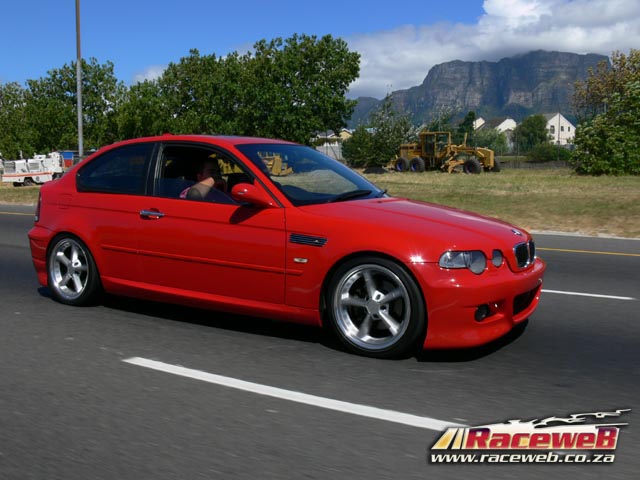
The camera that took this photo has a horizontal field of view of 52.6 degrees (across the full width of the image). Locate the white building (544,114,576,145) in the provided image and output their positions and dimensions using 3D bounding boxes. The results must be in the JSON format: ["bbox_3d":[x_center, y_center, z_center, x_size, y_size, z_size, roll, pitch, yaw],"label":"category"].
[{"bbox_3d":[57.013,-26.980,158.000,8.300,8.400,9.500,-1,7,-6],"label":"white building"}]

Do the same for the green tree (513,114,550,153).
[{"bbox_3d":[35.953,-17.764,110.000,6.400,7.000,6.400,0,7,0],"label":"green tree"}]

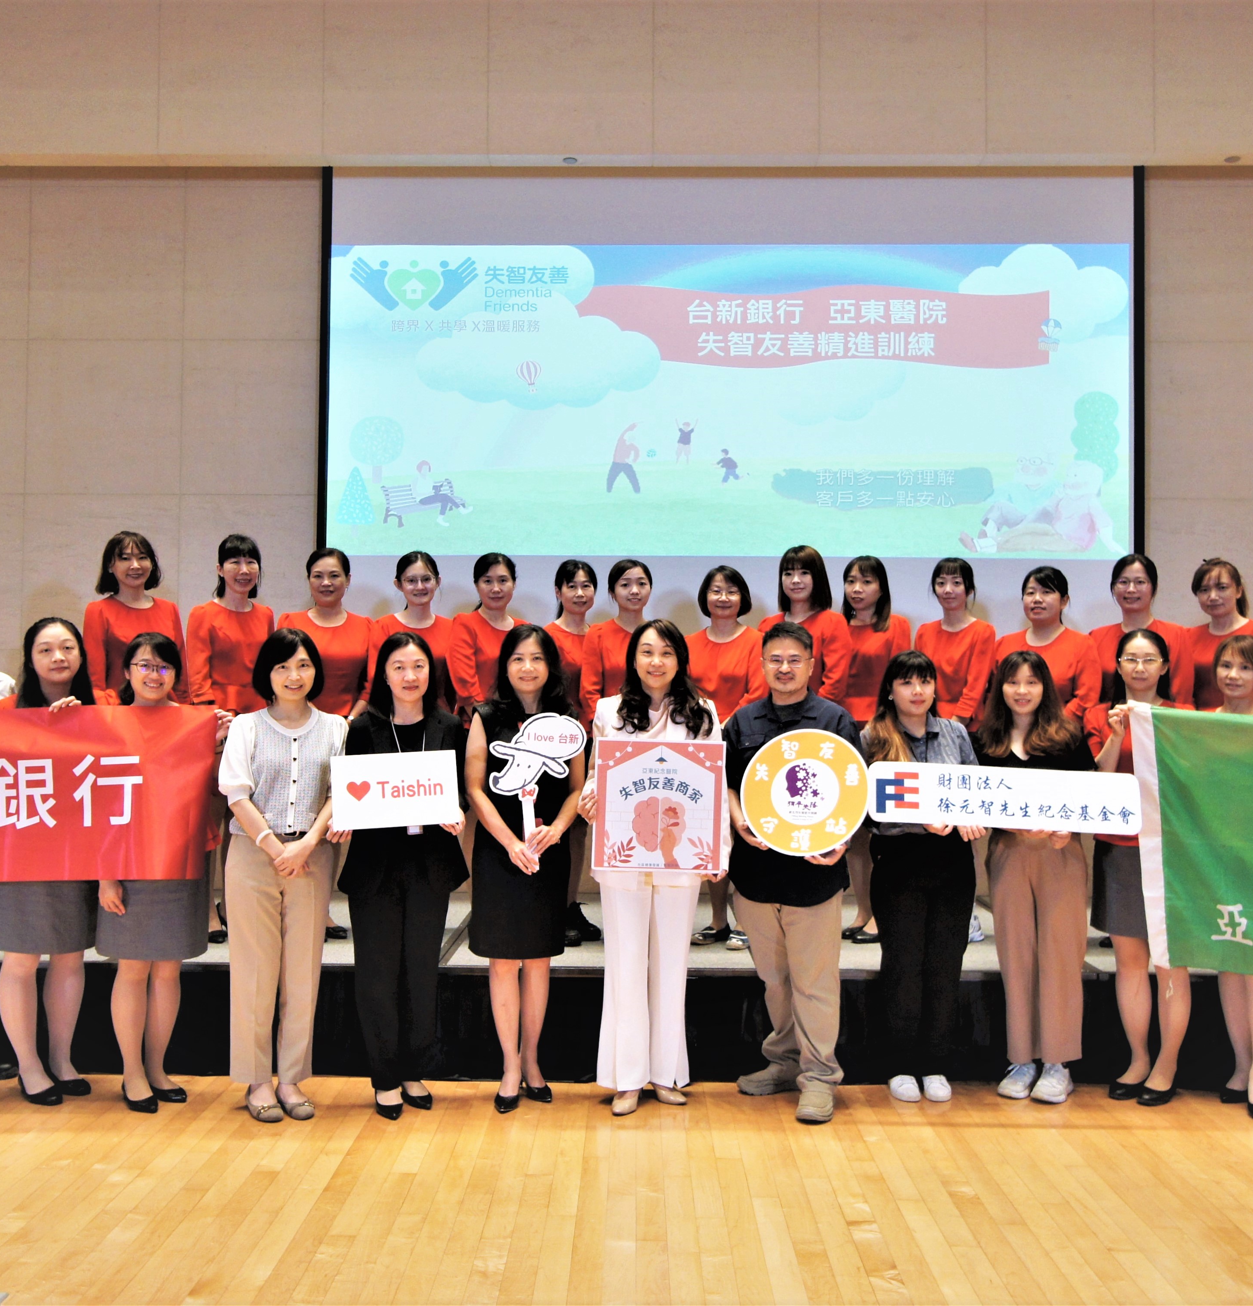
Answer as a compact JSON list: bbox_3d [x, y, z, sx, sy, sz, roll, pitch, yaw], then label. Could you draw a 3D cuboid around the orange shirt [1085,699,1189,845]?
[{"bbox_3d":[1.797,0.416,4.200,0.400,0.515,0.290,0,-1,16],"label":"orange shirt"}]

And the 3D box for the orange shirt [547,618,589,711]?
[{"bbox_3d":[-0.213,0.099,4.970,0.350,0.460,0.230,1,-1,-5],"label":"orange shirt"}]

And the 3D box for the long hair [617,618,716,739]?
[{"bbox_3d":[0.141,0.090,4.250,0.345,0.420,0.260,2,-2,1],"label":"long hair"}]

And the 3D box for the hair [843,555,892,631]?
[{"bbox_3d":[1.007,-0.253,5.000,0.195,0.315,0.210,0,-2,22],"label":"hair"}]

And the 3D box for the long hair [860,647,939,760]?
[{"bbox_3d":[0.980,0.194,4.280,0.280,0.430,0.250,0,-1,2],"label":"long hair"}]

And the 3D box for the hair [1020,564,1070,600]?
[{"bbox_3d":[1.698,-0.274,4.860,0.180,0.165,0.210,-1,-2,27],"label":"hair"}]

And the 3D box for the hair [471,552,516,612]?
[{"bbox_3d":[-0.539,-0.288,4.890,0.175,0.235,0.210,0,-2,-5],"label":"hair"}]

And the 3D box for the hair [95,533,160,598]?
[{"bbox_3d":[-2.100,-0.378,5.050,0.260,0.270,0.240,1,-1,-29],"label":"hair"}]

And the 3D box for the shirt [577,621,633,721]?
[{"bbox_3d":[-0.004,0.077,4.870,0.390,0.450,0.260,0,-2,-8],"label":"shirt"}]

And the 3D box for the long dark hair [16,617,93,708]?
[{"bbox_3d":[-2.002,0.051,4.200,0.247,0.354,0.240,1,-1,-20],"label":"long dark hair"}]

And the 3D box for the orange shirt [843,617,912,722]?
[{"bbox_3d":[1.008,0.069,4.930,0.360,0.440,0.260,-1,-2,18],"label":"orange shirt"}]

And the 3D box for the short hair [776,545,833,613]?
[{"bbox_3d":[0.726,-0.299,4.880,0.215,0.265,0.230,0,-2,14],"label":"short hair"}]

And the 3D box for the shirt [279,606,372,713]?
[{"bbox_3d":[-1.268,0.055,5.050,0.403,0.478,0.250,0,-1,-7],"label":"shirt"}]

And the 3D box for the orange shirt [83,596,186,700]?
[{"bbox_3d":[-1.997,0.014,4.900,0.400,0.470,0.260,0,-2,-14],"label":"orange shirt"}]

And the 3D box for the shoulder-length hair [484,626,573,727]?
[{"bbox_3d":[-0.351,0.073,4.220,0.320,0.360,0.240,1,-1,-5],"label":"shoulder-length hair"}]

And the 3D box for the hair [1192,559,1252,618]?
[{"bbox_3d":[2.520,-0.279,5.080,0.215,0.254,0.230,0,-1,25],"label":"hair"}]

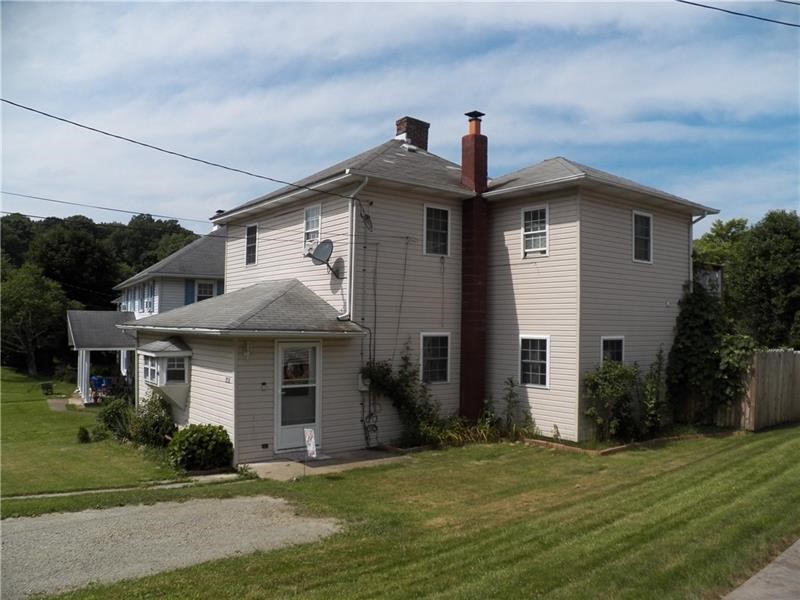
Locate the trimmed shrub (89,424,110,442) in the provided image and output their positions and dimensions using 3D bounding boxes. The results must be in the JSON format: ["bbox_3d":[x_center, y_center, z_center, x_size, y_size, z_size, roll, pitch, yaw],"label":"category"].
[{"bbox_3d":[-6.873,3.053,14.800,0.480,0.410,0.450,2,-3,-38],"label":"trimmed shrub"}]

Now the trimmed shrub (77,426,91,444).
[{"bbox_3d":[-7.141,3.057,14.600,0.320,0.420,0.320,2,-3,-38],"label":"trimmed shrub"}]

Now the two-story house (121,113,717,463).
[{"bbox_3d":[0.309,-1.042,16.699,11.900,8.500,10.400,2,-3,-38],"label":"two-story house"}]

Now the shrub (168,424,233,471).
[{"bbox_3d":[-3.550,2.590,11.500,1.100,0.780,1.050,2,-3,-38],"label":"shrub"}]

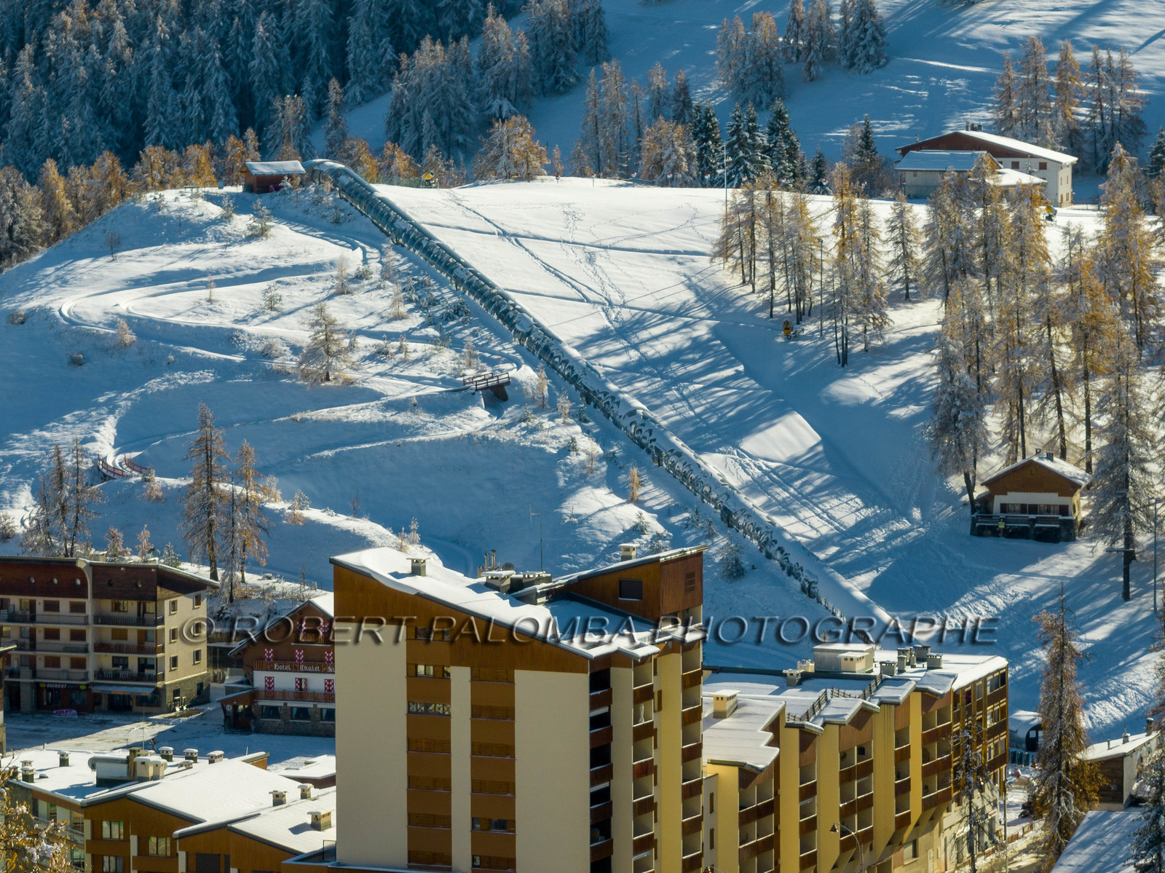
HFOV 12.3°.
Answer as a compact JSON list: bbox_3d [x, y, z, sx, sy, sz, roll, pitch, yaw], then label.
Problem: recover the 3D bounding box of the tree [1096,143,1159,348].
[{"bbox_3d":[63.413,-21.967,630.000,7.305,24.122,7.305,0,5,0],"label":"tree"}]

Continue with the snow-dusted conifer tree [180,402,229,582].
[{"bbox_3d":[-39.049,5.741,560.000,5.180,18.630,5.180,0,5,0],"label":"snow-dusted conifer tree"}]

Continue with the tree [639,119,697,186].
[{"bbox_3d":[11.182,-37.123,708.000,7.490,8.800,7.490,0,5,0],"label":"tree"}]

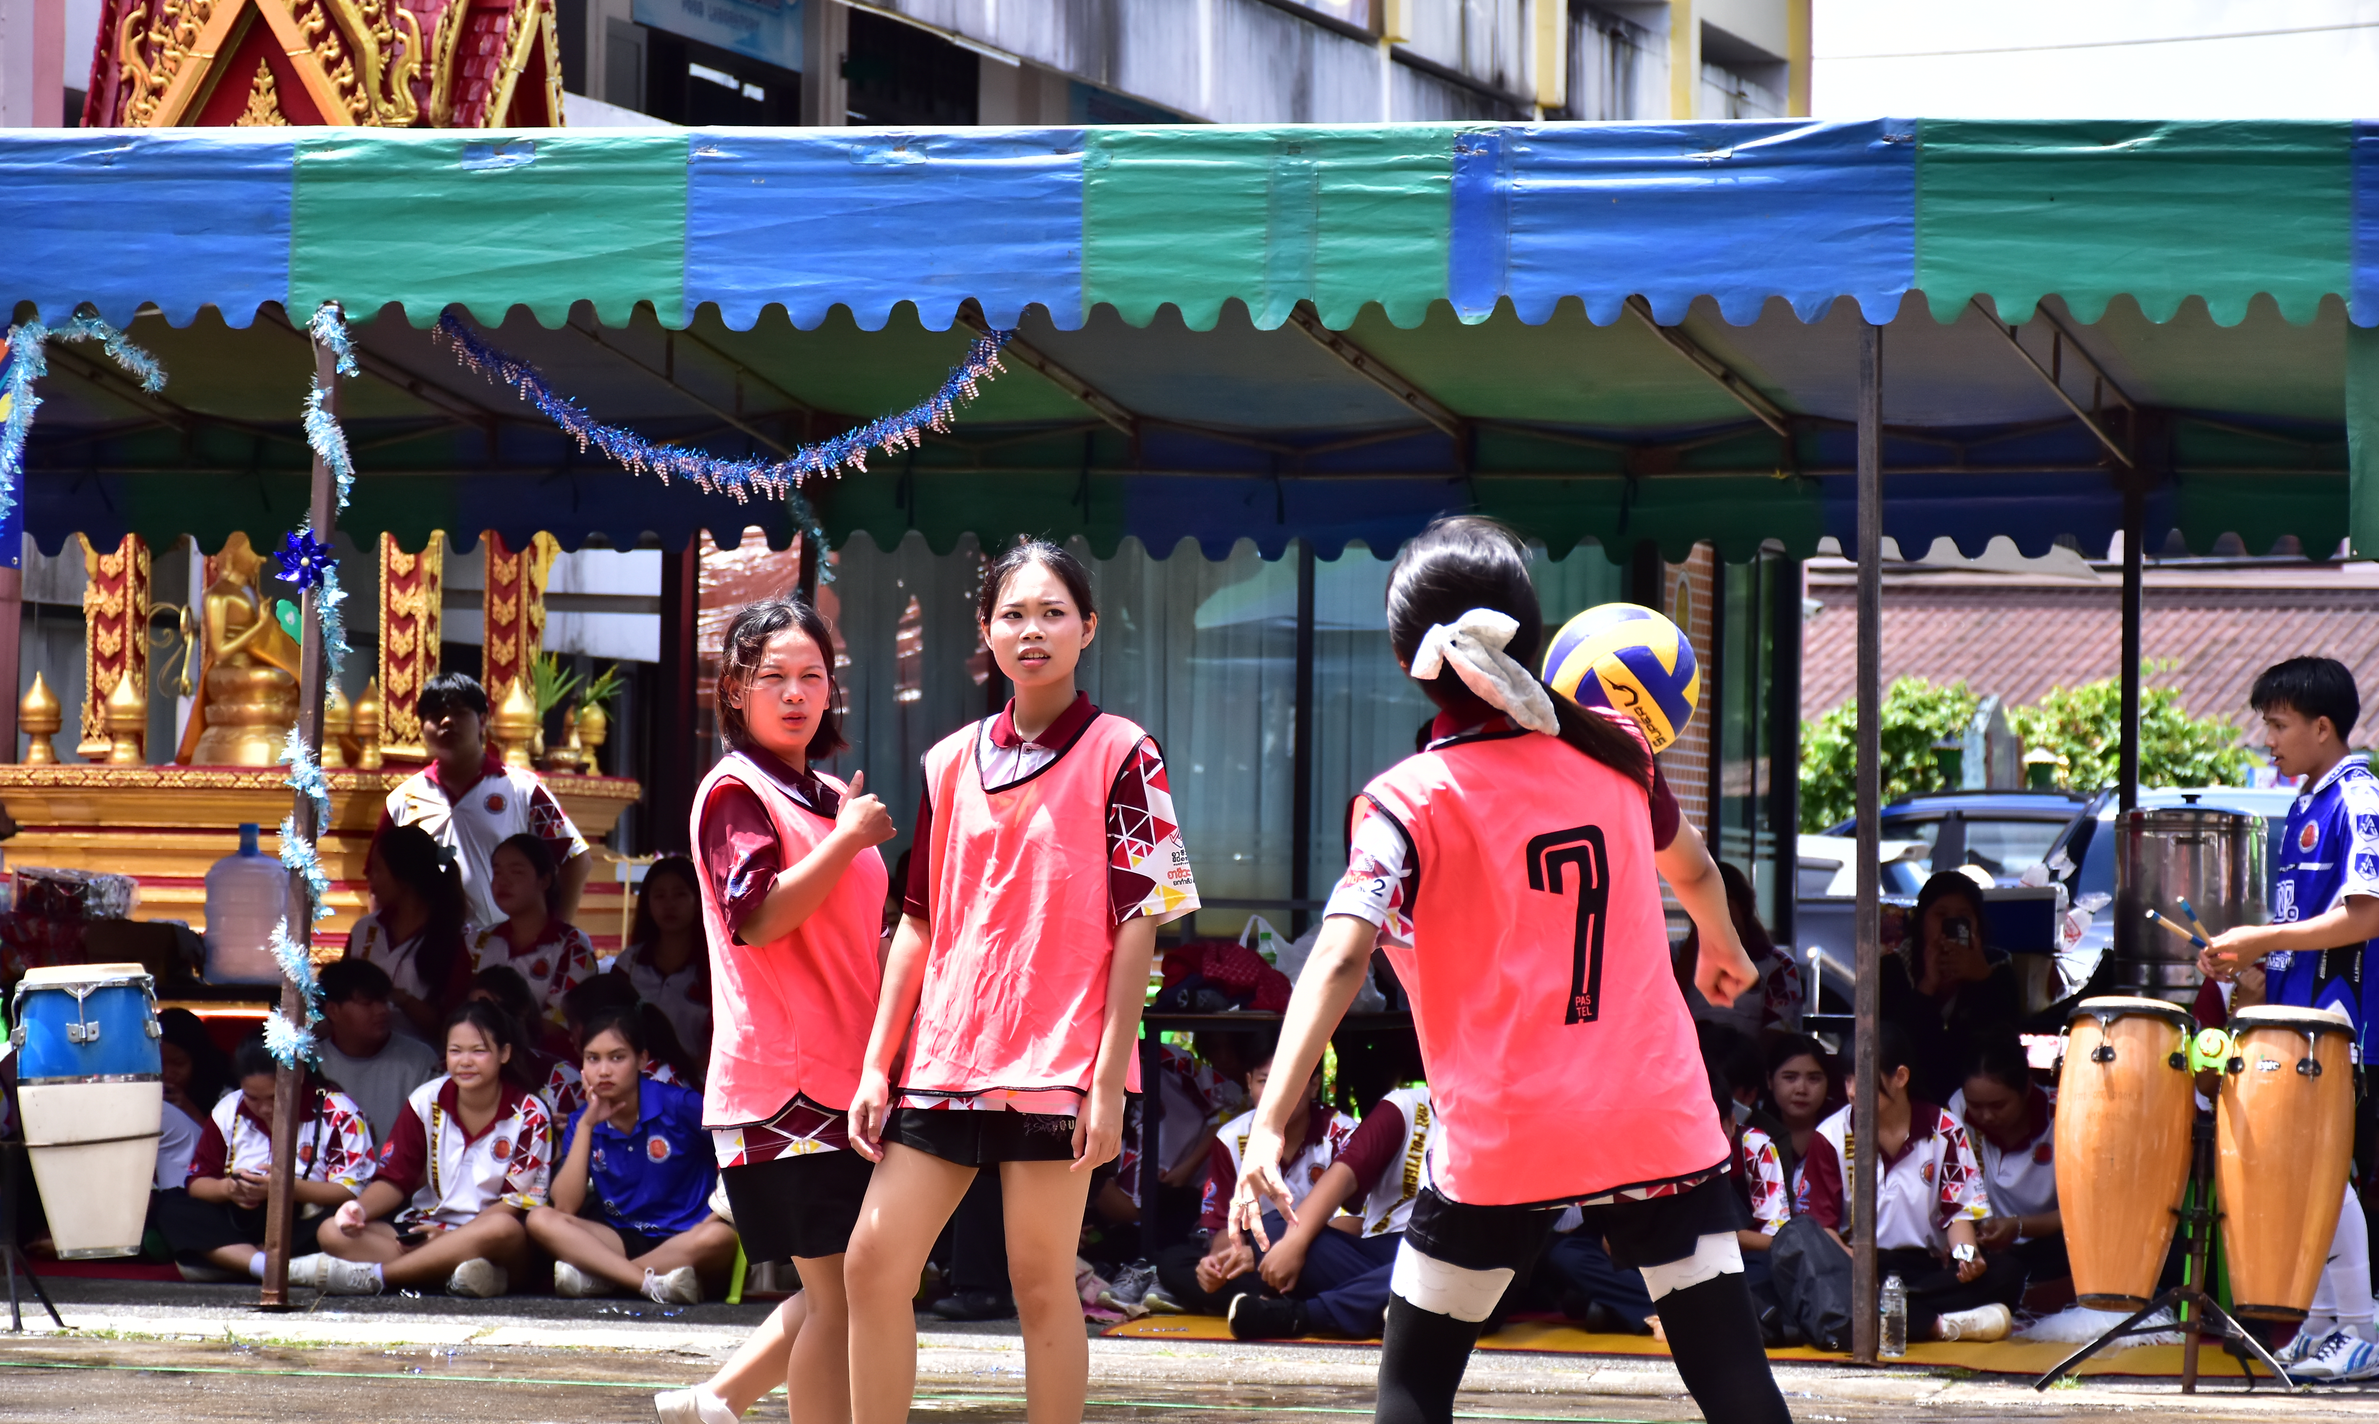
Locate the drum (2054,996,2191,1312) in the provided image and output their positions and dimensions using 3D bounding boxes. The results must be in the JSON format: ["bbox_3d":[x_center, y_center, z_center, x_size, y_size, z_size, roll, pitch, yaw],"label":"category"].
[{"bbox_3d":[2.074,0.977,18.600,0.305,0.700,0.305,3,2,0],"label":"drum"}]

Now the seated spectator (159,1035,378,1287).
[{"bbox_3d":[-2.383,1.164,21.800,0.600,0.670,0.680,1,-1,12],"label":"seated spectator"}]

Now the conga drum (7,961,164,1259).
[{"bbox_3d":[-2.578,0.931,19.600,0.360,0.690,0.360,-3,1,6],"label":"conga drum"}]

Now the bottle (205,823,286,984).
[{"bbox_3d":[-2.844,0.581,25.400,0.270,0.485,0.270,1,-2,0],"label":"bottle"}]

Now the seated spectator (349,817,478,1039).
[{"bbox_3d":[-2.081,0.888,22.400,0.450,1.180,0.700,0,-2,25],"label":"seated spectator"}]

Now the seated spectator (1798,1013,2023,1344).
[{"bbox_3d":[1.878,1.215,22.000,0.600,0.830,0.650,1,-2,10],"label":"seated spectator"}]

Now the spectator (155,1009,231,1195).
[{"bbox_3d":[-2.649,1.104,21.300,0.520,0.740,0.620,0,-2,27],"label":"spectator"}]

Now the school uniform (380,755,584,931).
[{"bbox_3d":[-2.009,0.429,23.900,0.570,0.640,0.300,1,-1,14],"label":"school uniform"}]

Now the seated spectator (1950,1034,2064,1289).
[{"bbox_3d":[2.126,1.192,21.600,0.600,0.730,0.680,1,-1,12],"label":"seated spectator"}]

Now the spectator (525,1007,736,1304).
[{"bbox_3d":[-1.424,1.129,21.400,0.550,0.760,0.670,1,-1,9],"label":"spectator"}]

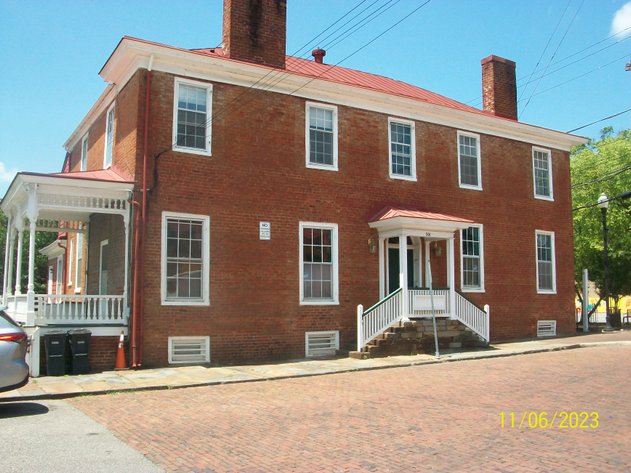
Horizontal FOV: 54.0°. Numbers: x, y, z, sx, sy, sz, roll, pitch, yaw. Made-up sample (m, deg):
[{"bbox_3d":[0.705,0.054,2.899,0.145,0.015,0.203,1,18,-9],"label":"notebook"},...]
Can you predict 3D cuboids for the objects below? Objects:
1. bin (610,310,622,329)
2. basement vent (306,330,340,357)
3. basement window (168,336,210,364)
[{"bbox_3d":[13.101,3.616,27.000,0.480,0.800,0.480,4,-7,-31],"label":"bin"},{"bbox_3d":[0.211,2.961,17.072,1.090,0.660,0.100,3,-6,-33],"label":"basement vent"},{"bbox_3d":[-2.982,2.693,14.690,1.020,0.635,0.110,4,-7,-31],"label":"basement window"}]

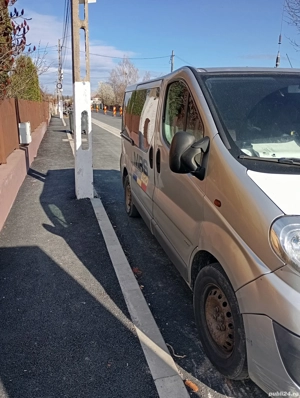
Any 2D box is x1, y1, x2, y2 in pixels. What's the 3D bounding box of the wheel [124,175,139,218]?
[{"bbox_3d":[-0.238,-0.043,4.974,0.205,0.668,0.668,-2,16,-14],"label":"wheel"}]

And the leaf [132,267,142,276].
[{"bbox_3d":[-0.126,0.745,3.323,0.110,0.025,0.115,-2,16,-14],"label":"leaf"}]

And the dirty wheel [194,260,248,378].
[{"bbox_3d":[0.517,0.776,2.083,0.205,0.668,0.668,-2,16,-14],"label":"dirty wheel"}]

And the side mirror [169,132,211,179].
[{"bbox_3d":[0.270,-0.292,2.204,0.240,0.305,0.200,-2,16,-14],"label":"side mirror"}]

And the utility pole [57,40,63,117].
[{"bbox_3d":[-10.187,-13.615,36.882,0.400,8.567,0.320,-2,16,-14],"label":"utility pole"}]

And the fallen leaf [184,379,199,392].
[{"bbox_3d":[0.255,1.135,1.952,0.045,0.025,0.100,-11,20,-41],"label":"fallen leaf"}]

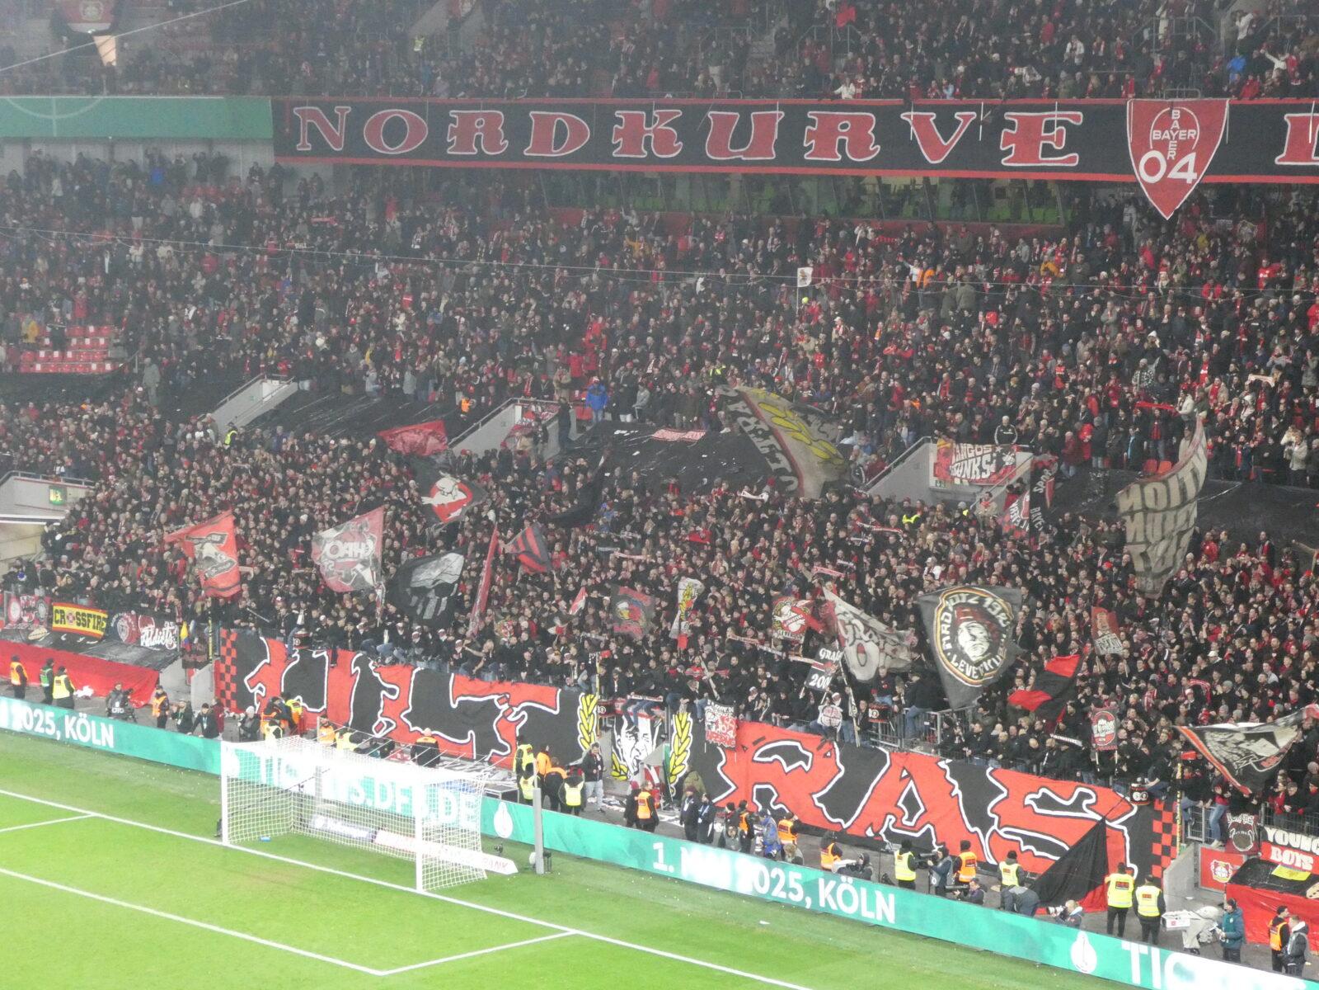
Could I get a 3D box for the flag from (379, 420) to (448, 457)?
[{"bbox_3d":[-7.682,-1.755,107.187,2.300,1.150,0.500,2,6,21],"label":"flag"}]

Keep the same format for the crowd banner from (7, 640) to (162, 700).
[{"bbox_3d":[-17.964,5.557,105.841,0.300,1.350,9.000,-6,8,-44],"label":"crowd banner"}]

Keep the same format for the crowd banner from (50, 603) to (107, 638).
[{"bbox_3d":[-18.275,3.949,107.672,0.100,0.880,2.900,-6,8,-44],"label":"crowd banner"}]

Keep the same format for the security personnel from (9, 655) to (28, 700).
[{"bbox_3d":[-19.222,5.667,102.848,0.420,1.740,0.580,-4,7,-32],"label":"security personnel"}]

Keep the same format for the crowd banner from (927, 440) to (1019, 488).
[{"bbox_3d":[8.833,-0.859,96.321,0.120,1.100,3.050,-6,8,-44],"label":"crowd banner"}]

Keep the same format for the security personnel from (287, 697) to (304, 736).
[{"bbox_3d":[-10.257,6.390,96.371,0.580,1.650,0.500,-5,8,-40],"label":"security personnel"}]

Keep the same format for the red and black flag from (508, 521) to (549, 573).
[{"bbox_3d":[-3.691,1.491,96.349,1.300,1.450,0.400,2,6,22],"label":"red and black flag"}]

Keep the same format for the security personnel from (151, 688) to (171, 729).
[{"bbox_3d":[-14.103,6.261,97.156,0.560,1.740,0.420,4,7,37],"label":"security personnel"}]

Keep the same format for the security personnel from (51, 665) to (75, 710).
[{"bbox_3d":[-17.473,5.900,100.519,0.450,1.760,0.600,-5,8,-42],"label":"security personnel"}]

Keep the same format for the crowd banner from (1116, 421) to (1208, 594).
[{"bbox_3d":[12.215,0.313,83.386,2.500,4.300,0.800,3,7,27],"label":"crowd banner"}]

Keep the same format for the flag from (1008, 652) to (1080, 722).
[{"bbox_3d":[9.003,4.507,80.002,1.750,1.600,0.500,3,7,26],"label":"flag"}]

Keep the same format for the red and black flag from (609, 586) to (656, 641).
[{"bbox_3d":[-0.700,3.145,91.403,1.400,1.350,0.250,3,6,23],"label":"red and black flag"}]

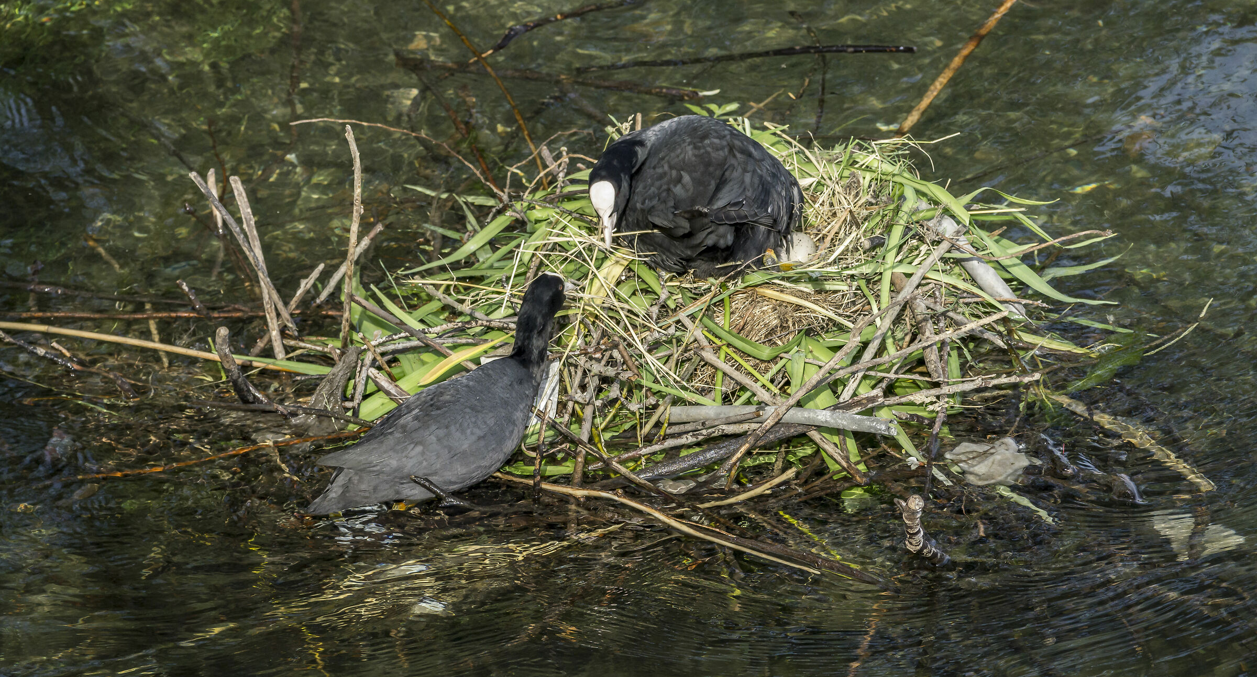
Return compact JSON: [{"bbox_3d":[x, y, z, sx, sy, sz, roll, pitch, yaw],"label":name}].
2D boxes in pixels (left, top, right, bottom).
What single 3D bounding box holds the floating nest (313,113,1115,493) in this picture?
[{"bbox_3d":[0.086,-0.051,9.000,0.800,0.190,0.640,0,25,0],"label":"floating nest"}]

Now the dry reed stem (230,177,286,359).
[{"bbox_3d":[-0.375,-0.070,9.003,0.014,0.208,0.011,-11,25,5],"label":"dry reed stem"}]

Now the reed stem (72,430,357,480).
[{"bbox_3d":[-0.405,0.116,8.855,0.293,0.012,0.014,-9,26,-14],"label":"reed stem"}]

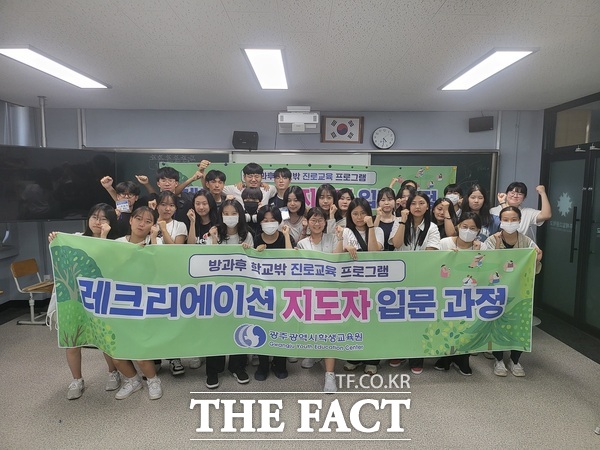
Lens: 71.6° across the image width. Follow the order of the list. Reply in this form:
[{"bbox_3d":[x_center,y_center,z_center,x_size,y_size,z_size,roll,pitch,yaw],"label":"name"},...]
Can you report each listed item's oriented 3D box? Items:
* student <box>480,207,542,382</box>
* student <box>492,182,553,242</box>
[{"bbox_3d":[1.856,0.566,3.667,0.500,1.457,0.440,2,5,14],"label":"student"},{"bbox_3d":[2.112,0.421,4.058,0.570,1.640,0.380,1,6,10],"label":"student"}]

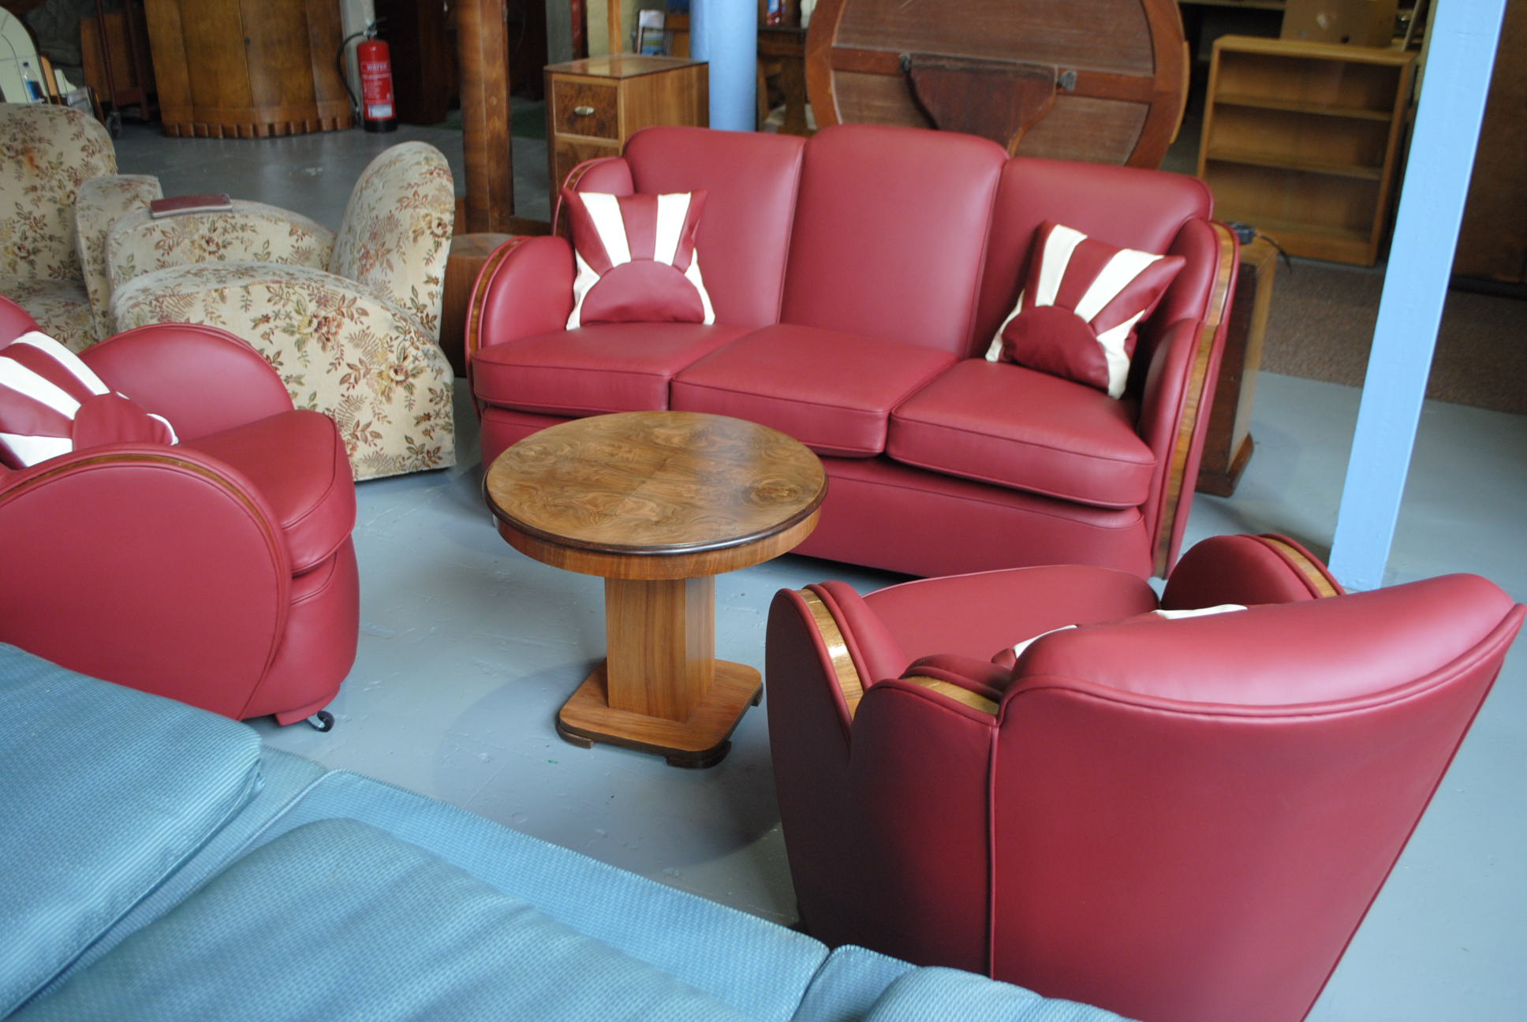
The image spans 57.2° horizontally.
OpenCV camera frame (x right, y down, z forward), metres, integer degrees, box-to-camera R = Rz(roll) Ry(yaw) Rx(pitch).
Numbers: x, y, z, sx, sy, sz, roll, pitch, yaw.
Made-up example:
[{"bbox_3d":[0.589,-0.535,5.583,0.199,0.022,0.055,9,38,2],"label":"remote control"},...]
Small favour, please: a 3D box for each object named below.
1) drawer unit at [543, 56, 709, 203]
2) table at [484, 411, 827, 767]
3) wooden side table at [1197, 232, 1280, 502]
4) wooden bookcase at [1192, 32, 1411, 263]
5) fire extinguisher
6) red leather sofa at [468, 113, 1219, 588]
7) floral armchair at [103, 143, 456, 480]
[{"bbox_3d":[-0.529,-1.333,5.497,0.376,0.783,0.536,15,28,28],"label":"drawer unit"},{"bbox_3d":[-0.186,0.164,2.528,0.597,0.513,0.597,1,24,0],"label":"table"},{"bbox_3d":[1.128,-0.408,3.770,0.406,0.587,0.348,13,27,24],"label":"wooden side table"},{"bbox_3d":[2.315,-1.554,6.065,0.784,0.836,0.261,14,27,26],"label":"wooden bookcase"},{"bbox_3d":[-2.258,-2.532,8.162,0.191,0.602,0.191,-5,25,-14],"label":"fire extinguisher"},{"bbox_3d":[0.150,-0.442,3.444,1.863,0.877,0.884,10,26,19],"label":"red leather sofa"},{"bbox_3d":[-1.257,-0.565,3.725,0.870,0.812,0.826,-10,27,-23],"label":"floral armchair"}]

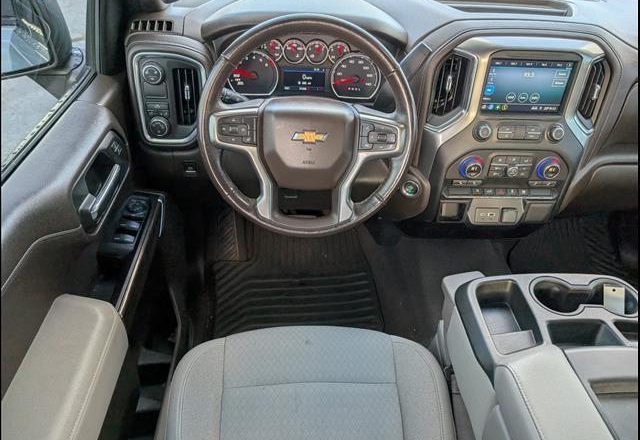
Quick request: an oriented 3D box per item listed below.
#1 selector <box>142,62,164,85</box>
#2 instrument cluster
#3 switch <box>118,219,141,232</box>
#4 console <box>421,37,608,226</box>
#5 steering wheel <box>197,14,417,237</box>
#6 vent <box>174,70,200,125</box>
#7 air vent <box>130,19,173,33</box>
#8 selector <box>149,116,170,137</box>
[{"bbox_3d":[-0.342,-0.298,0.905,0.043,0.043,0.026,-2,27,-6],"label":"selector"},{"bbox_3d":[-0.037,-0.338,0.990,0.340,0.140,0.065,0,24,-3],"label":"instrument cluster"},{"bbox_3d":[-0.389,0.011,0.905,0.041,0.020,0.035,0,30,-3],"label":"switch"},{"bbox_3d":[0.433,-0.209,1.016,0.360,0.420,0.120,1,26,-2],"label":"console"},{"bbox_3d":[-0.021,-0.158,0.797,0.382,0.382,0.110,1,16,-3],"label":"steering wheel"},{"bbox_3d":[-0.284,-0.264,0.949,0.057,0.118,0.033,-2,27,-6],"label":"vent"},{"bbox_3d":[-0.363,-0.418,0.955,0.090,0.034,0.022,0,3,-3],"label":"air vent"},{"bbox_3d":[-0.347,-0.199,0.955,0.043,0.043,0.026,-2,27,-6],"label":"selector"}]

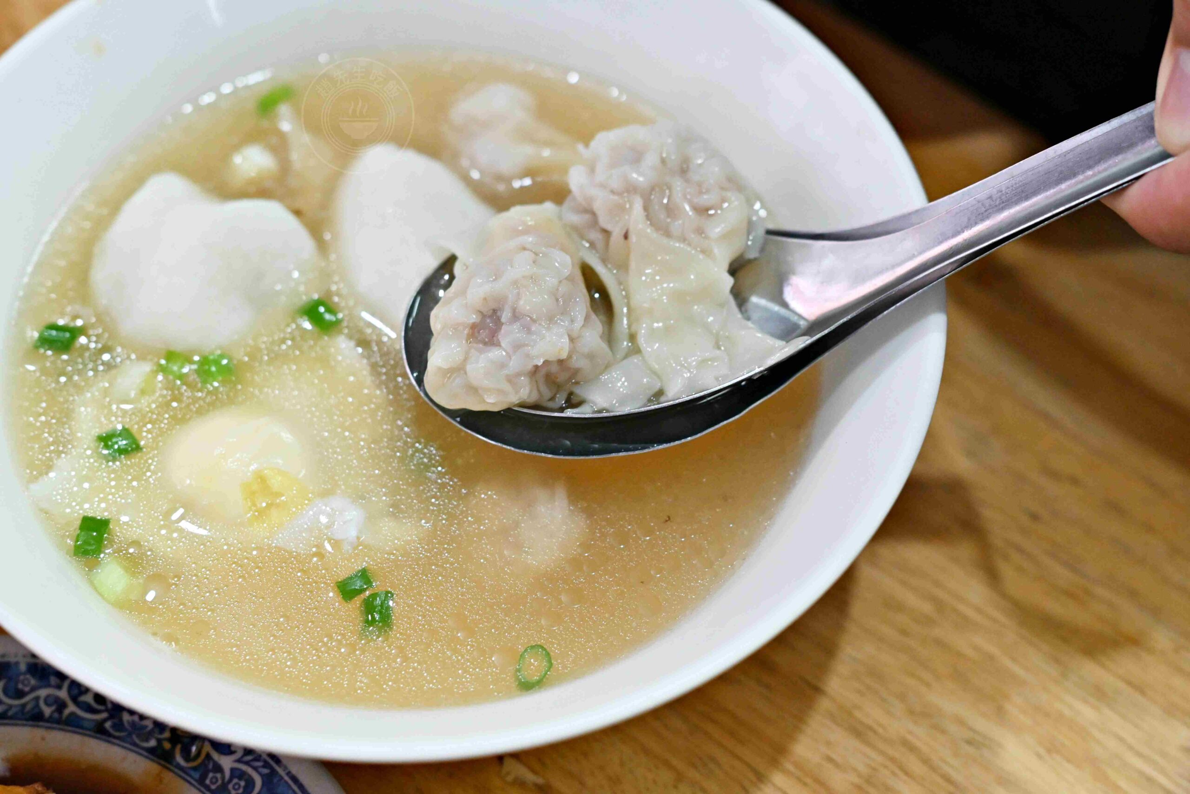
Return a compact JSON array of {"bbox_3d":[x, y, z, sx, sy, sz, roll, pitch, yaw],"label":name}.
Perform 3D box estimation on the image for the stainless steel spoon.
[{"bbox_3d":[0.040,-0.022,0.372,0.146,0.044,0.047,-11,59,2],"label":"stainless steel spoon"}]

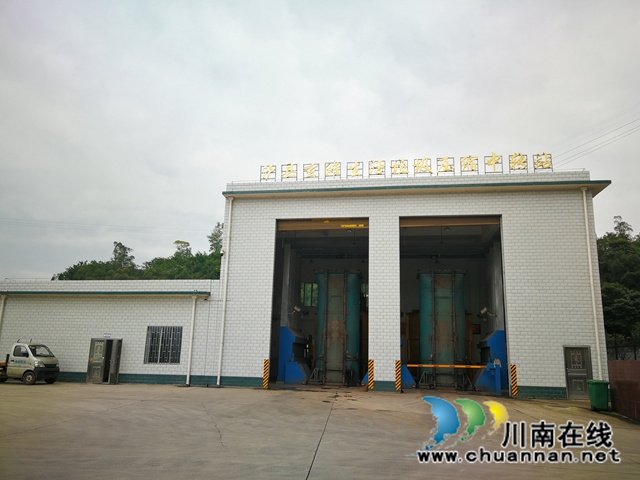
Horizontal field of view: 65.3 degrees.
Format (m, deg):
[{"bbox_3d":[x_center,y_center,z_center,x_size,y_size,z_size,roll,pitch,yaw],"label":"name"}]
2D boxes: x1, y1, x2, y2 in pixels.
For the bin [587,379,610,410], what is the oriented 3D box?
[{"bbox_3d":[10.370,5.776,18.594,0.575,1.020,0.700,-2,-12,18],"label":"bin"}]

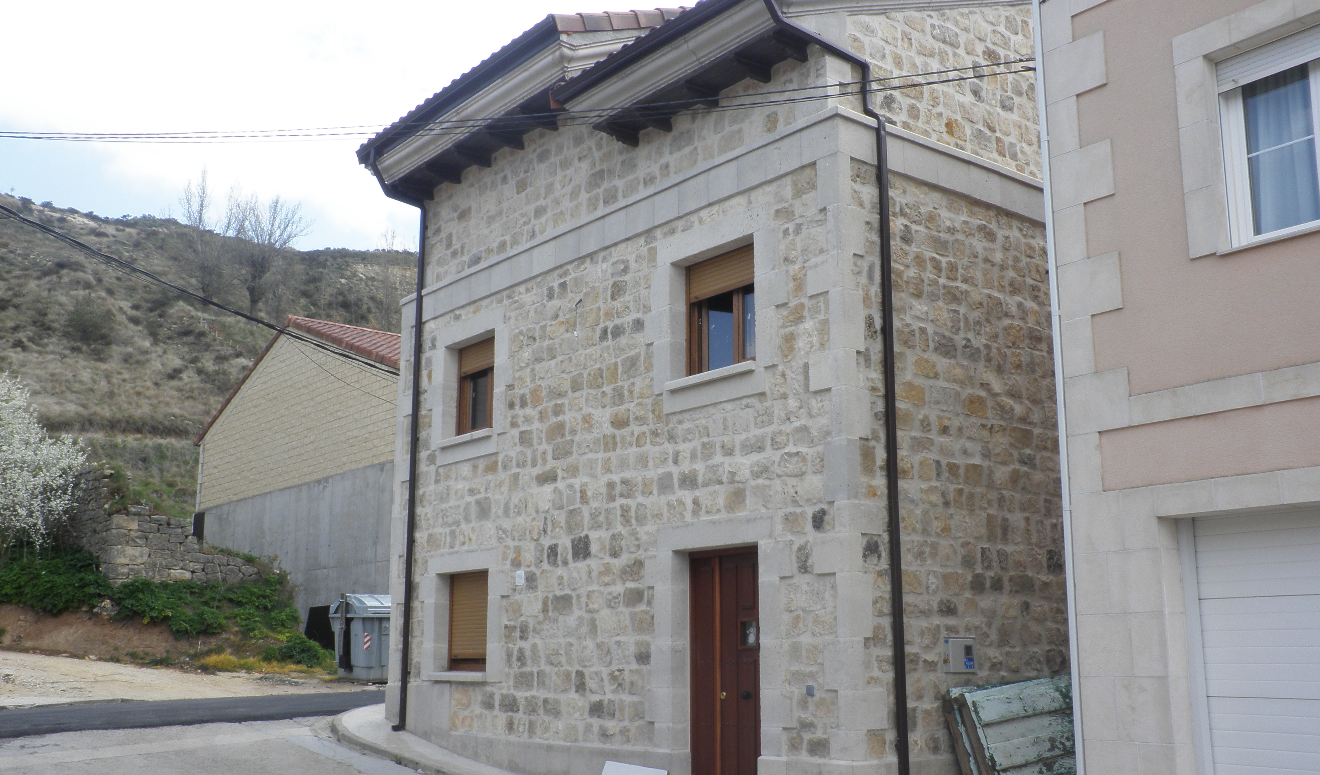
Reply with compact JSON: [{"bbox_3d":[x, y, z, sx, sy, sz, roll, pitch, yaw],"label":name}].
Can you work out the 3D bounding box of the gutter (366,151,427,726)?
[{"bbox_3d":[-3.321,0.536,16.865,0.790,7.238,0.109,9,-14,-37],"label":"gutter"}]

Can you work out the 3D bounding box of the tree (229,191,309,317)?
[{"bbox_3d":[-32.741,-11.187,115.000,6.600,11.000,6.600,0,-11,0],"label":"tree"}]

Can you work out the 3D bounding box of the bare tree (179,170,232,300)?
[{"bbox_3d":[-38.097,-12.742,115.000,4.500,11.300,4.500,0,-11,0],"label":"bare tree"}]

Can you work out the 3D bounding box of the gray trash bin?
[{"bbox_3d":[-5.083,4.591,25.200,1.600,1.600,1.350,9,-14,-37],"label":"gray trash bin"}]

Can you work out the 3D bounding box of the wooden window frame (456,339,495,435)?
[{"bbox_3d":[-2.100,-0.018,16.383,0.099,1.145,1.187,9,-14,-37],"label":"wooden window frame"}]

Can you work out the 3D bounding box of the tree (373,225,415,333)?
[{"bbox_3d":[-23.122,-9.420,120.000,4.200,9.900,4.200,0,-11,0],"label":"tree"}]

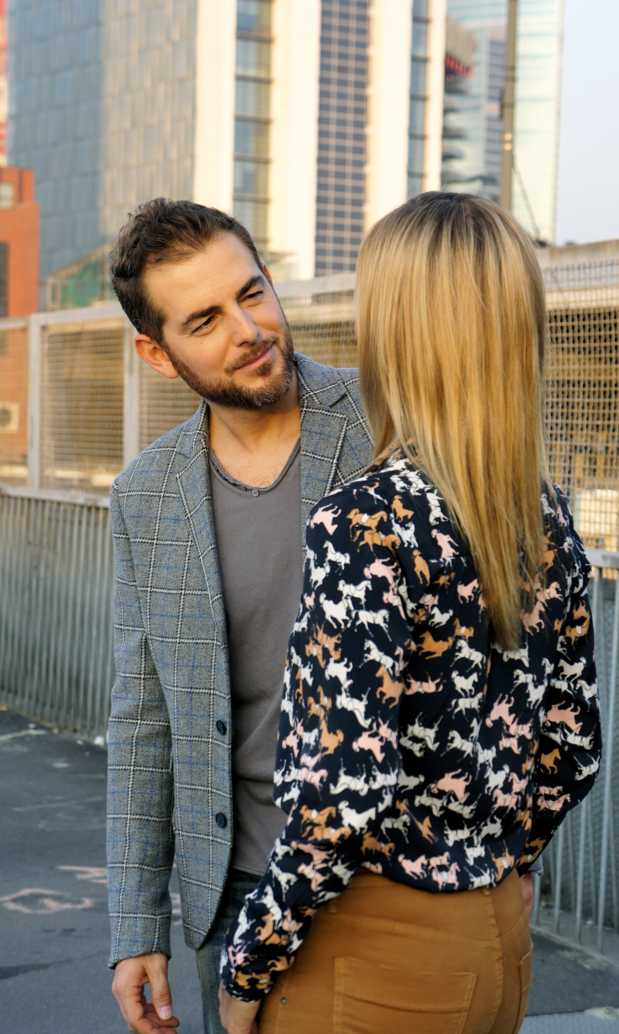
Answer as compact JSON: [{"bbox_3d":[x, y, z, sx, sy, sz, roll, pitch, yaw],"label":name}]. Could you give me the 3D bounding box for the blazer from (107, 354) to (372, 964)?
[{"bbox_3d":[-0.017,0.166,2.800,0.500,0.730,0.300,0,3,-25],"label":"blazer"}]

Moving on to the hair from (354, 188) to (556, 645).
[{"bbox_3d":[0.150,-0.101,2.470,0.200,0.485,0.235,-1,4,-32],"label":"hair"}]

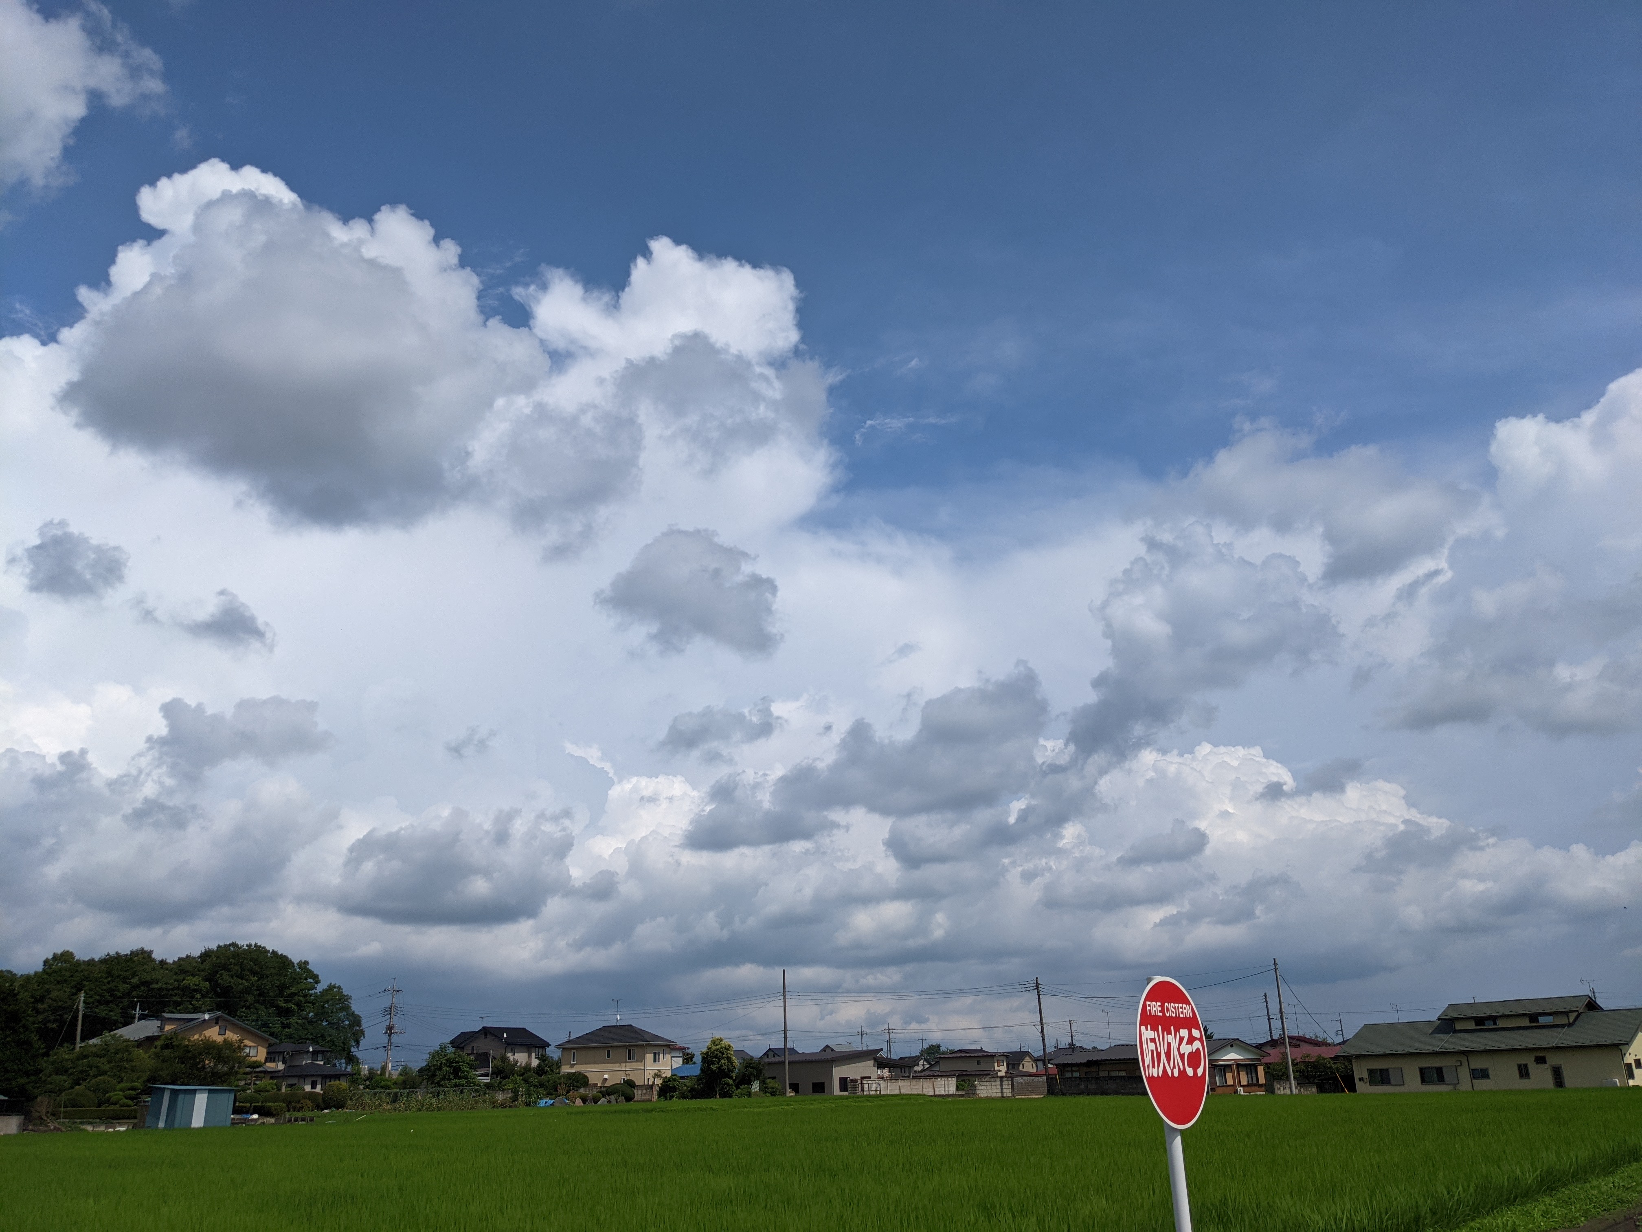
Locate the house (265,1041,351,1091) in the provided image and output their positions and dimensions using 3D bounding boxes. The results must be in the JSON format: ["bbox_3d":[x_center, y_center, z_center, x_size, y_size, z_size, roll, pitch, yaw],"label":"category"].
[{"bbox_3d":[-52.656,47.318,132.255,8.500,6.900,7.000,1,-20,-8],"label":"house"}]

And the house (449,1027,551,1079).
[{"bbox_3d":[-32.808,46.266,131.286,8.400,7.600,7.000,-8,-21,17],"label":"house"}]

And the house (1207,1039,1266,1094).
[{"bbox_3d":[32.449,36.490,103.012,5.400,4.600,6.500,1,-20,-6],"label":"house"}]

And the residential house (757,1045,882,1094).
[{"bbox_3d":[-0.302,43.135,120.514,6.600,4.600,10.000,16,-26,-39],"label":"residential house"}]

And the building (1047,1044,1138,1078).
[{"bbox_3d":[27.453,41.629,117.888,12.000,4.700,7.000,-12,-22,26],"label":"building"}]

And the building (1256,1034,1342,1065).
[{"bbox_3d":[46.632,43.454,124.651,8.500,5.300,6.200,-12,-23,28],"label":"building"}]

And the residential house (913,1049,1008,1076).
[{"bbox_3d":[17.690,57.072,161.291,9.500,5.500,7.500,-8,-21,19],"label":"residential house"}]

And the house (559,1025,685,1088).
[{"bbox_3d":[-21.046,46.370,132.572,10.600,7.600,7.300,-7,-21,15],"label":"house"}]

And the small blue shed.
[{"bbox_3d":[-23.318,18.438,47.463,1.700,2.000,2.500,-13,-23,30],"label":"small blue shed"}]

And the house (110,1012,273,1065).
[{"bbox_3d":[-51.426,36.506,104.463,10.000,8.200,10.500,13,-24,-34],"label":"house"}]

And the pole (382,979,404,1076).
[{"bbox_3d":[-41.206,41.096,122.991,1.600,12.000,0.900,3,-20,-12],"label":"pole"}]

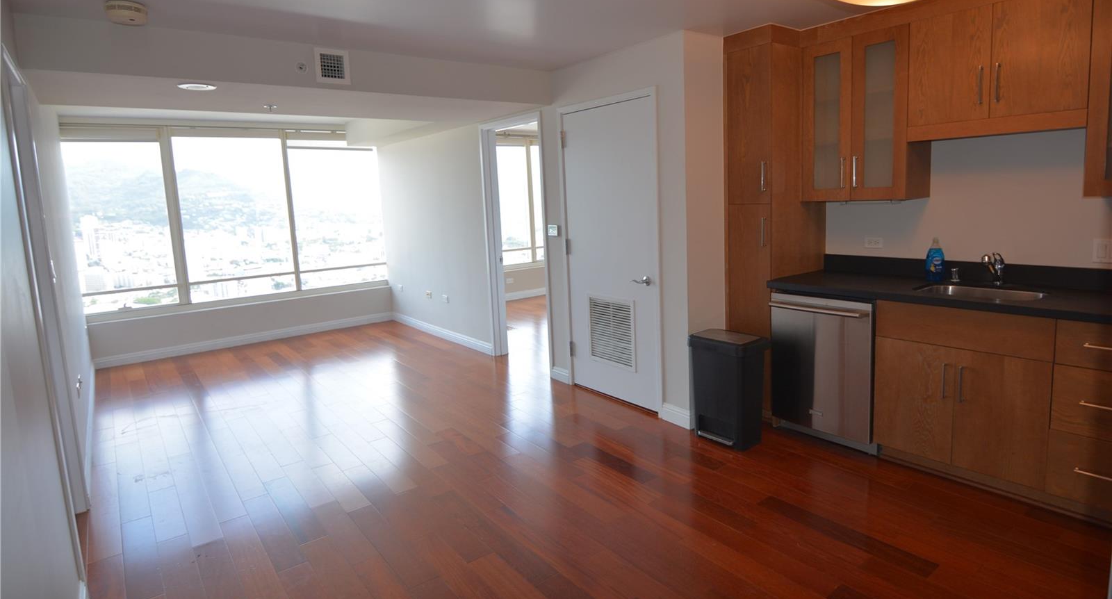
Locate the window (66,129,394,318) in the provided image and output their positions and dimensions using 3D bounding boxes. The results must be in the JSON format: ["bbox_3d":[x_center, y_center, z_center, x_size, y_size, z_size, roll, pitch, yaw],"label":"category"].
[{"bbox_3d":[-3.511,-0.943,6.705,3.110,1.910,0.100,-10,12,-36],"label":"window"}]

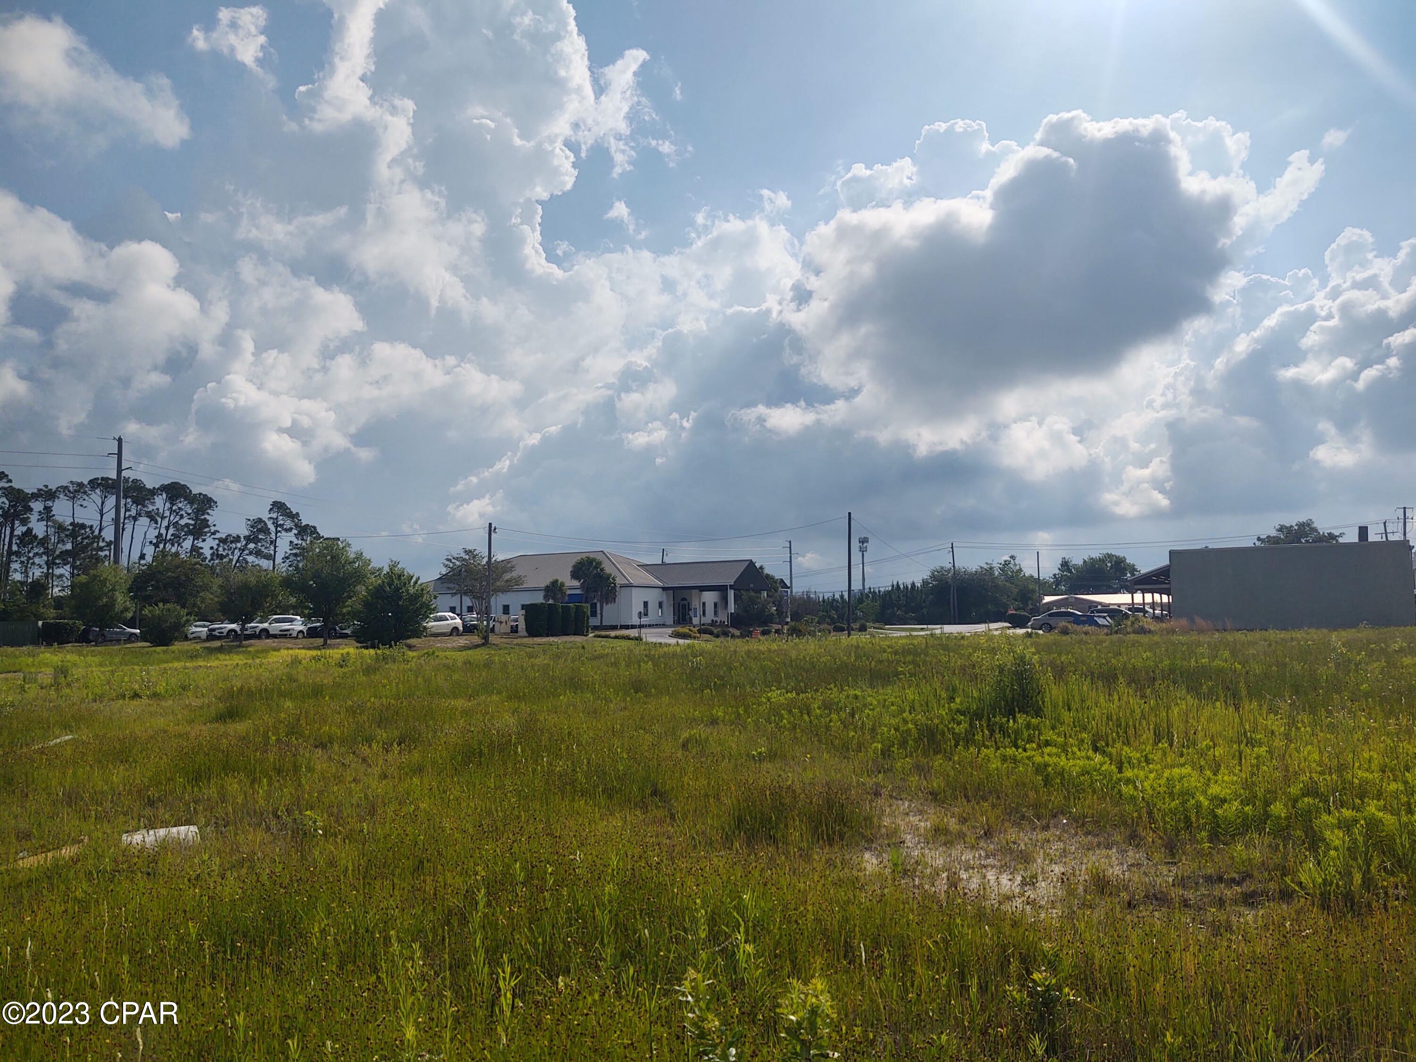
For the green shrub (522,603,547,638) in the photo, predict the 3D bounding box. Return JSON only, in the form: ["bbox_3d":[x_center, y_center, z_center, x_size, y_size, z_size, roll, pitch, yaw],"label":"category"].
[{"bbox_3d":[-12.227,6.289,78.000,1.600,2.350,1.600,-3,-5,30],"label":"green shrub"}]

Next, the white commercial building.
[{"bbox_3d":[-10.932,6.264,118.000,37.000,8.100,17.500,-3,-5,32],"label":"white commercial building"}]

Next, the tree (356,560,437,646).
[{"bbox_3d":[-18.173,4.231,64.000,4.800,5.000,4.700,-1,-4,0],"label":"tree"}]

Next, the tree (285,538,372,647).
[{"bbox_3d":[-22.641,3.669,66.000,5.200,6.500,5.100,-1,-4,0],"label":"tree"}]

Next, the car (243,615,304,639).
[{"bbox_3d":[-32.154,7.145,82.000,1.850,1.720,4.650,-3,-5,28],"label":"car"}]

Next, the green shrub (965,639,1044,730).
[{"bbox_3d":[3.919,2.040,14.600,1.030,1.220,1.000,-1,-4,0],"label":"green shrub"}]

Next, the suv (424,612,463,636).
[{"bbox_3d":[-20.398,6.881,81.300,1.880,1.740,4.700,-3,-5,30],"label":"suv"}]

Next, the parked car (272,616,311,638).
[{"bbox_3d":[-30.019,7.269,82.000,1.780,1.460,4.500,-3,-5,27],"label":"parked car"}]

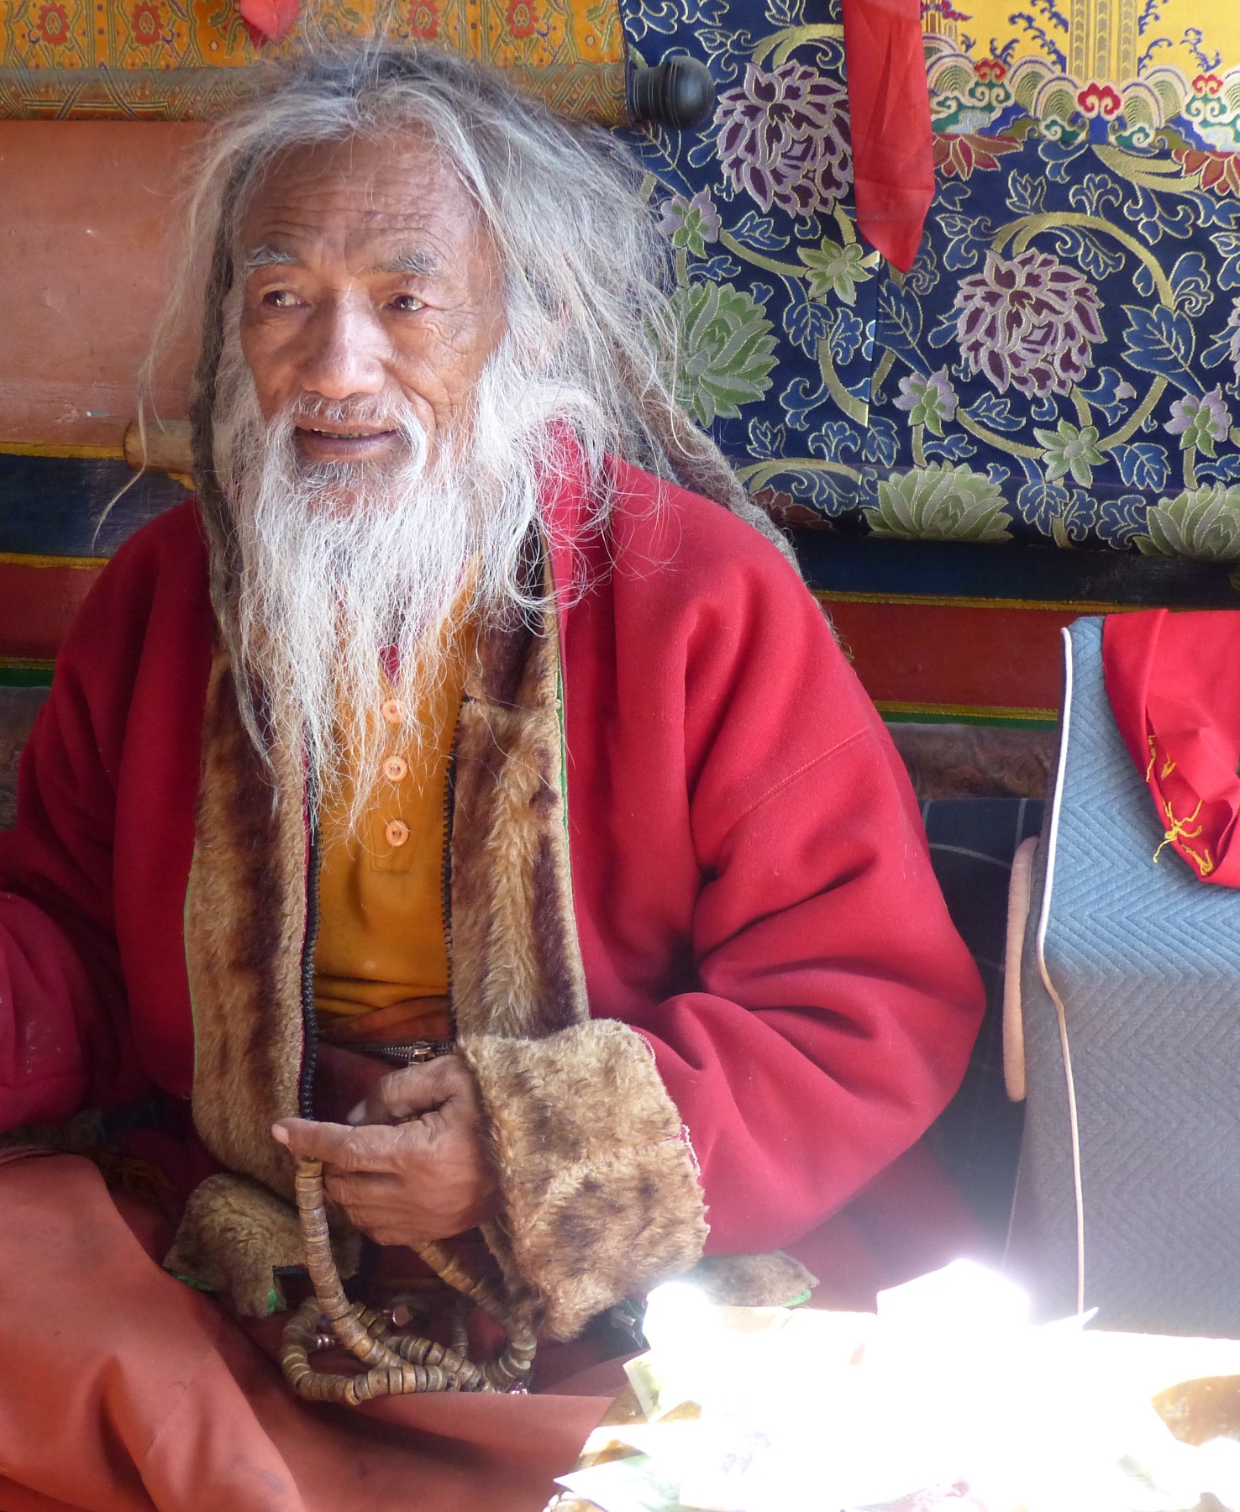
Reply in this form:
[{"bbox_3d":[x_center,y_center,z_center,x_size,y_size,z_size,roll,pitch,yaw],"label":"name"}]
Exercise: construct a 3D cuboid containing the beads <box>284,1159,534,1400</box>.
[{"bbox_3d":[-0.099,0.248,2.132,0.120,0.108,0.110,4,12,15],"label":"beads"}]

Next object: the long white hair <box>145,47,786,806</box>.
[{"bbox_3d":[-0.090,-0.185,2.305,0.285,0.385,0.305,6,13,22],"label":"long white hair"}]

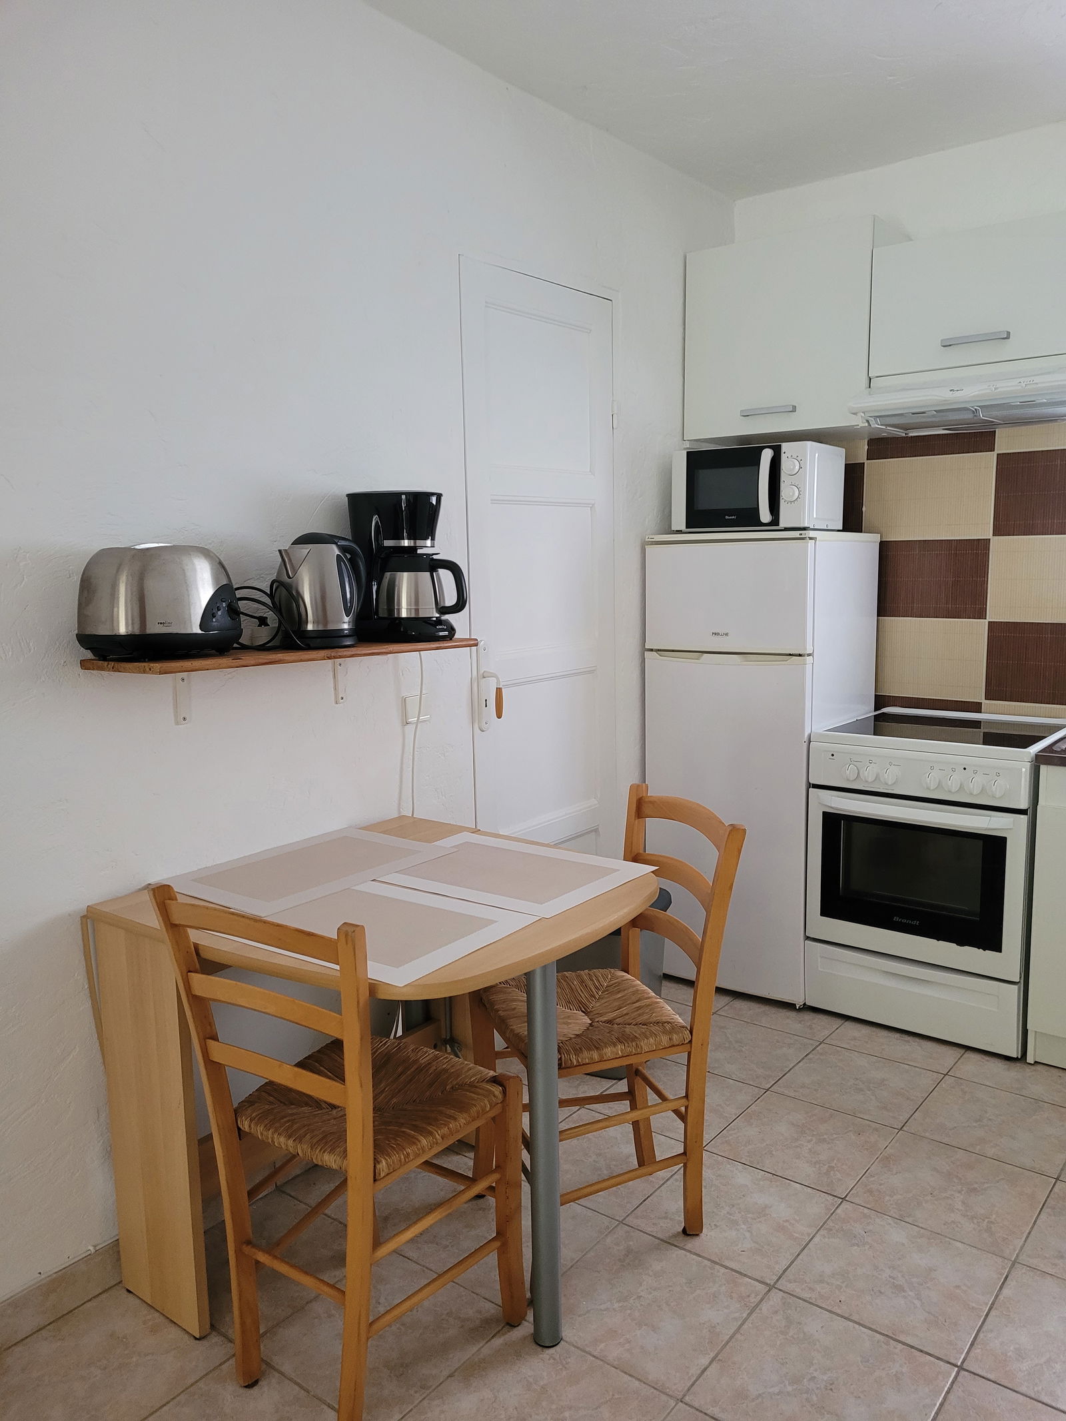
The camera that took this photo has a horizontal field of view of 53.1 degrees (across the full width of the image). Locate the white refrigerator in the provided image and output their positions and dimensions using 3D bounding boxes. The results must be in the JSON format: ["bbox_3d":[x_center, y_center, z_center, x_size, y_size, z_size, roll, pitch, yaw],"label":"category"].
[{"bbox_3d":[0.744,0.150,3.454,0.556,1.426,0.530,5,10,38],"label":"white refrigerator"}]

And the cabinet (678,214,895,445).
[{"bbox_3d":[0.850,-1.179,3.433,0.620,0.585,0.355,5,10,38],"label":"cabinet"}]

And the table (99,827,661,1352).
[{"bbox_3d":[-0.227,0.707,2.077,0.835,0.746,0.833,5,10,38],"label":"table"}]

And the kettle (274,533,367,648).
[{"bbox_3d":[-0.413,-0.244,2.146,0.165,0.226,0.230,5,10,38],"label":"kettle"}]

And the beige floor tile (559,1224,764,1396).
[{"bbox_3d":[0.211,1.094,1.970,0.336,0.012,0.336,5,10,38],"label":"beige floor tile"}]

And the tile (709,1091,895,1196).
[{"bbox_3d":[0.629,1.007,2.488,0.333,0.010,0.333,5,10,38],"label":"tile"}]

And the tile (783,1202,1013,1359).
[{"bbox_3d":[0.688,1.076,2.025,0.336,0.012,0.336,5,10,38],"label":"tile"}]

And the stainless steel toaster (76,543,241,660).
[{"bbox_3d":[-0.675,-0.195,1.933,0.180,0.202,0.286,5,10,38],"label":"stainless steel toaster"}]

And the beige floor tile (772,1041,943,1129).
[{"bbox_3d":[0.838,0.965,2.751,0.333,0.010,0.333,5,10,38],"label":"beige floor tile"}]

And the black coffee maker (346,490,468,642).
[{"bbox_3d":[-0.255,-0.301,2.220,0.255,0.312,0.175,4,10,34],"label":"black coffee maker"}]

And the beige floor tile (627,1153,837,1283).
[{"bbox_3d":[0.421,1.053,2.234,0.336,0.012,0.336,5,10,38],"label":"beige floor tile"}]

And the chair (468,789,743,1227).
[{"bbox_3d":[0.136,0.626,2.150,0.450,0.860,0.420,-4,9,-20],"label":"chair"}]

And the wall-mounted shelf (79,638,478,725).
[{"bbox_3d":[-0.468,-0.058,2.167,0.250,0.149,0.801,5,10,38],"label":"wall-mounted shelf"}]

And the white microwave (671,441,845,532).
[{"bbox_3d":[0.728,-0.701,3.432,0.440,0.262,0.375,4,9,32],"label":"white microwave"}]

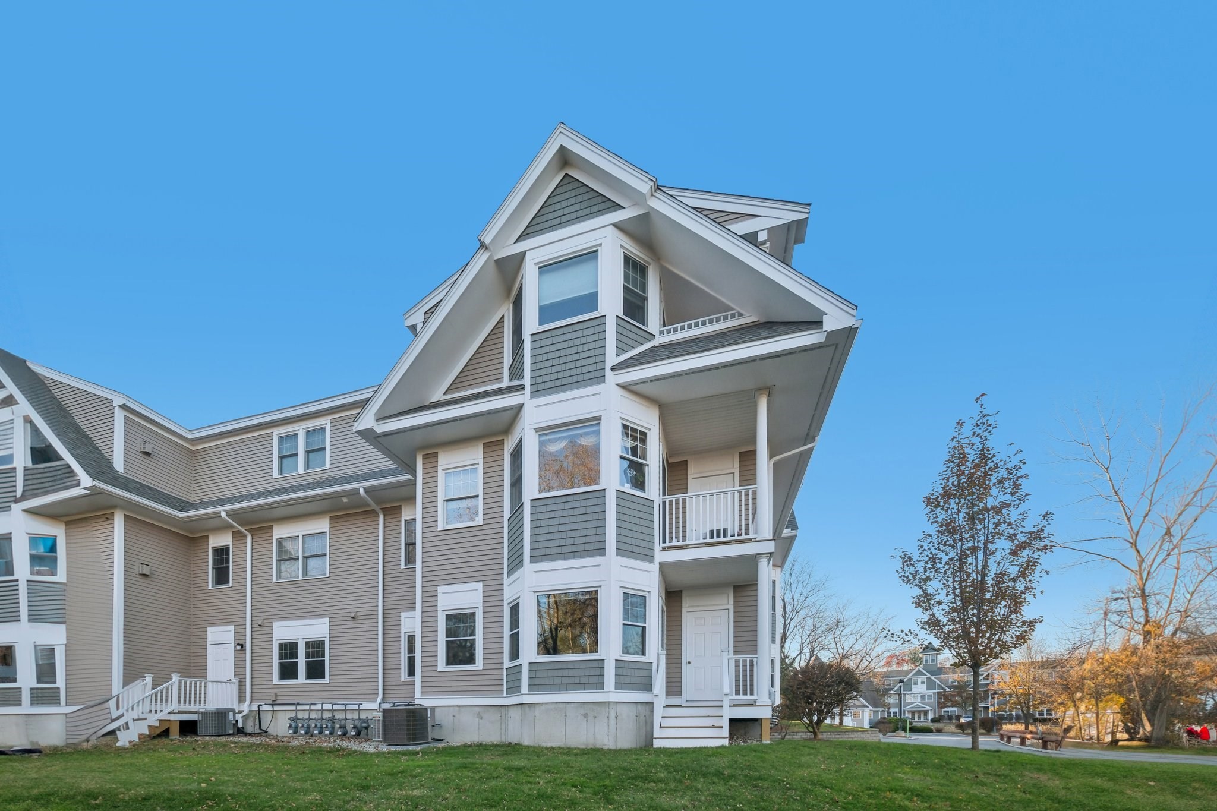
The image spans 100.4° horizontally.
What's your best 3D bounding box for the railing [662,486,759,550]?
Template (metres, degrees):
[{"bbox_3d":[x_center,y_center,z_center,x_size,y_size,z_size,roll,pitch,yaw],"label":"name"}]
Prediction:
[{"bbox_3d":[1.908,2.116,9.600,1.800,1.000,0.090,0,0,17],"label":"railing"}]

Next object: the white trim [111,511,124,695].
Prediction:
[{"bbox_3d":[-14.334,5.802,14.800,0.180,5.450,0.180,0,0,17],"label":"white trim"}]

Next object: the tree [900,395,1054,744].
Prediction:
[{"bbox_3d":[10.120,4.609,14.000,4.300,9.850,4.200,0,0,0],"label":"tree"}]

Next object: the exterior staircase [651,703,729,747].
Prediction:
[{"bbox_3d":[1.526,5.879,9.300,1.320,0.800,1.000,0,0,17],"label":"exterior staircase"}]

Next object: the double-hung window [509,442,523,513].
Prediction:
[{"bbox_3d":[-1.850,1.428,10.150,0.100,1.280,0.750,0,0,-29],"label":"double-hung window"}]

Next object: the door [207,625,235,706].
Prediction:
[{"bbox_3d":[-12.394,8.311,16.200,1.120,2.520,0.120,0,0,17],"label":"door"}]

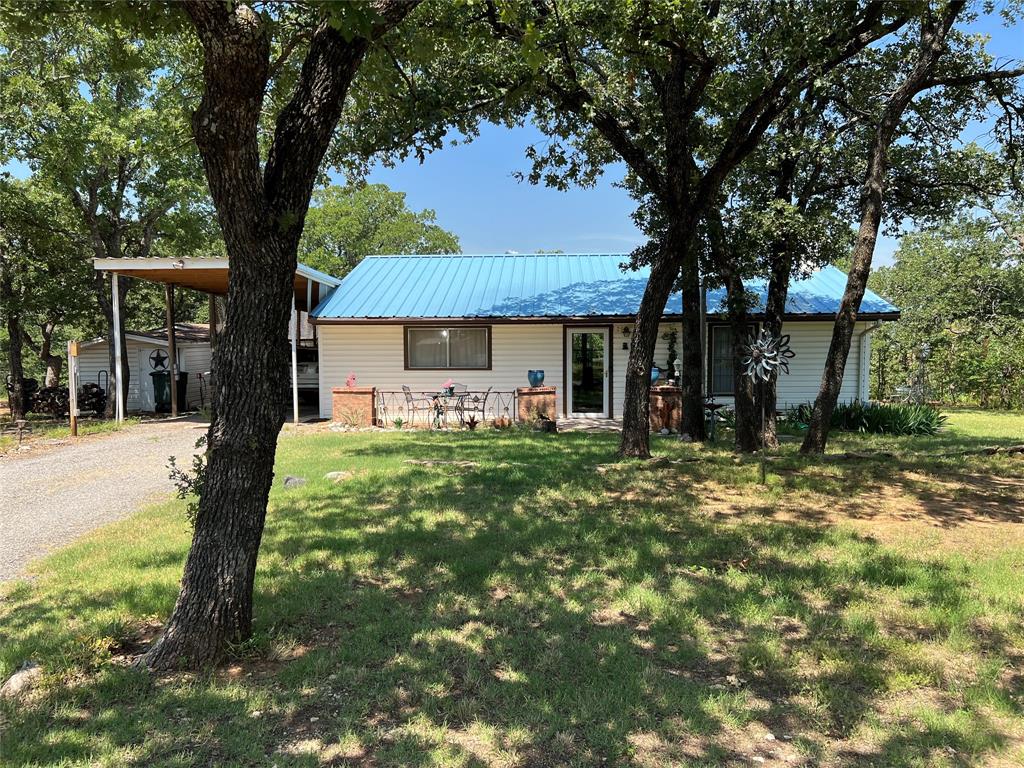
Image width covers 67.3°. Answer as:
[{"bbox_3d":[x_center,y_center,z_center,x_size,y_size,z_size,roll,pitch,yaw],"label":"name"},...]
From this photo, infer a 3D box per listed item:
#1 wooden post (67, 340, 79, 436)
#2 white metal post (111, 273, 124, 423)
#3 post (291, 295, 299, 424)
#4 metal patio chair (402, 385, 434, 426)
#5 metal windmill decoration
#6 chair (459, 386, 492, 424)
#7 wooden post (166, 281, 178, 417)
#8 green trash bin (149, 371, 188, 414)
[{"bbox_3d":[-7.628,0.081,13.352,0.120,1.670,0.120,0,3,3],"label":"wooden post"},{"bbox_3d":[-8.133,-0.767,15.910,0.120,3.120,0.120,0,3,3],"label":"white metal post"},{"bbox_3d":[-4.486,-0.615,15.916,0.095,2.900,0.095,0,3,3],"label":"post"},{"bbox_3d":[-1.995,0.451,16.275,0.680,0.880,0.580,-1,3,-12],"label":"metal patio chair"},{"bbox_3d":[2.907,0.265,8.749,0.560,1.750,0.250,2,4,30],"label":"metal windmill decoration"},{"bbox_3d":[-0.781,0.445,16.375,0.680,0.860,0.580,0,3,6],"label":"chair"},{"bbox_3d":[-8.003,-0.776,18.110,0.130,3.120,0.130,0,3,3],"label":"wooden post"},{"bbox_3d":[-8.954,0.222,20.068,0.660,1.100,0.740,1,3,18],"label":"green trash bin"}]

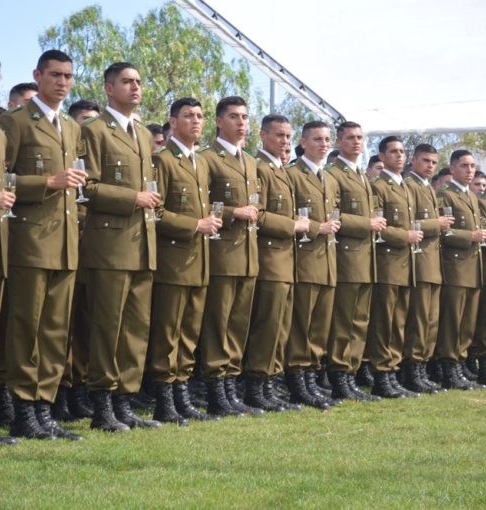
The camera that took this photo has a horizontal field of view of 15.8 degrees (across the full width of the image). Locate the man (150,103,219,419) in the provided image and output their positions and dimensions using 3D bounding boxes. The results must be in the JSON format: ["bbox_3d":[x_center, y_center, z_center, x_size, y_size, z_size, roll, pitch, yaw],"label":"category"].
[{"bbox_3d":[-0.312,0.026,9.404,0.420,1.750,0.520,1,0,33],"label":"man"}]

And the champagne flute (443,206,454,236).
[{"bbox_3d":[1.433,-0.233,12.180,0.060,0.205,0.060,-2,-1,0],"label":"champagne flute"}]

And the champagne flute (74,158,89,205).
[{"bbox_3d":[-0.742,-0.340,8.000,0.060,0.200,0.060,-4,-1,0],"label":"champagne flute"}]

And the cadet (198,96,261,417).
[{"bbox_3d":[-0.052,0.003,9.832,0.420,1.794,0.520,1,0,37],"label":"cadet"}]

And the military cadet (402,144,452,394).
[{"bbox_3d":[1.306,0.089,12.430,0.380,1.750,0.500,0,-1,32],"label":"military cadet"}]

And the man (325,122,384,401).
[{"bbox_3d":[0.720,0.033,11.380,0.380,1.798,0.500,0,-1,32],"label":"man"}]

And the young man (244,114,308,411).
[{"bbox_3d":[0.195,0.039,10.365,0.420,1.749,0.520,1,0,30],"label":"young man"}]

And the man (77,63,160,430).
[{"bbox_3d":[-0.609,-0.050,8.750,0.380,1.828,0.500,0,-2,33],"label":"man"}]

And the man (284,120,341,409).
[{"bbox_3d":[0.435,0.048,10.850,0.380,1.761,0.500,0,-2,35],"label":"man"}]

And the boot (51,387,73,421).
[{"bbox_3d":[-0.963,0.776,9.270,0.280,0.220,0.110,1,0,44],"label":"boot"}]

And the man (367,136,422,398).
[{"bbox_3d":[1.024,0.076,11.734,0.420,1.749,0.520,1,0,32],"label":"man"}]

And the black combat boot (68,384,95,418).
[{"bbox_3d":[-0.865,0.772,9.420,0.280,0.220,0.110,1,0,32],"label":"black combat boot"}]

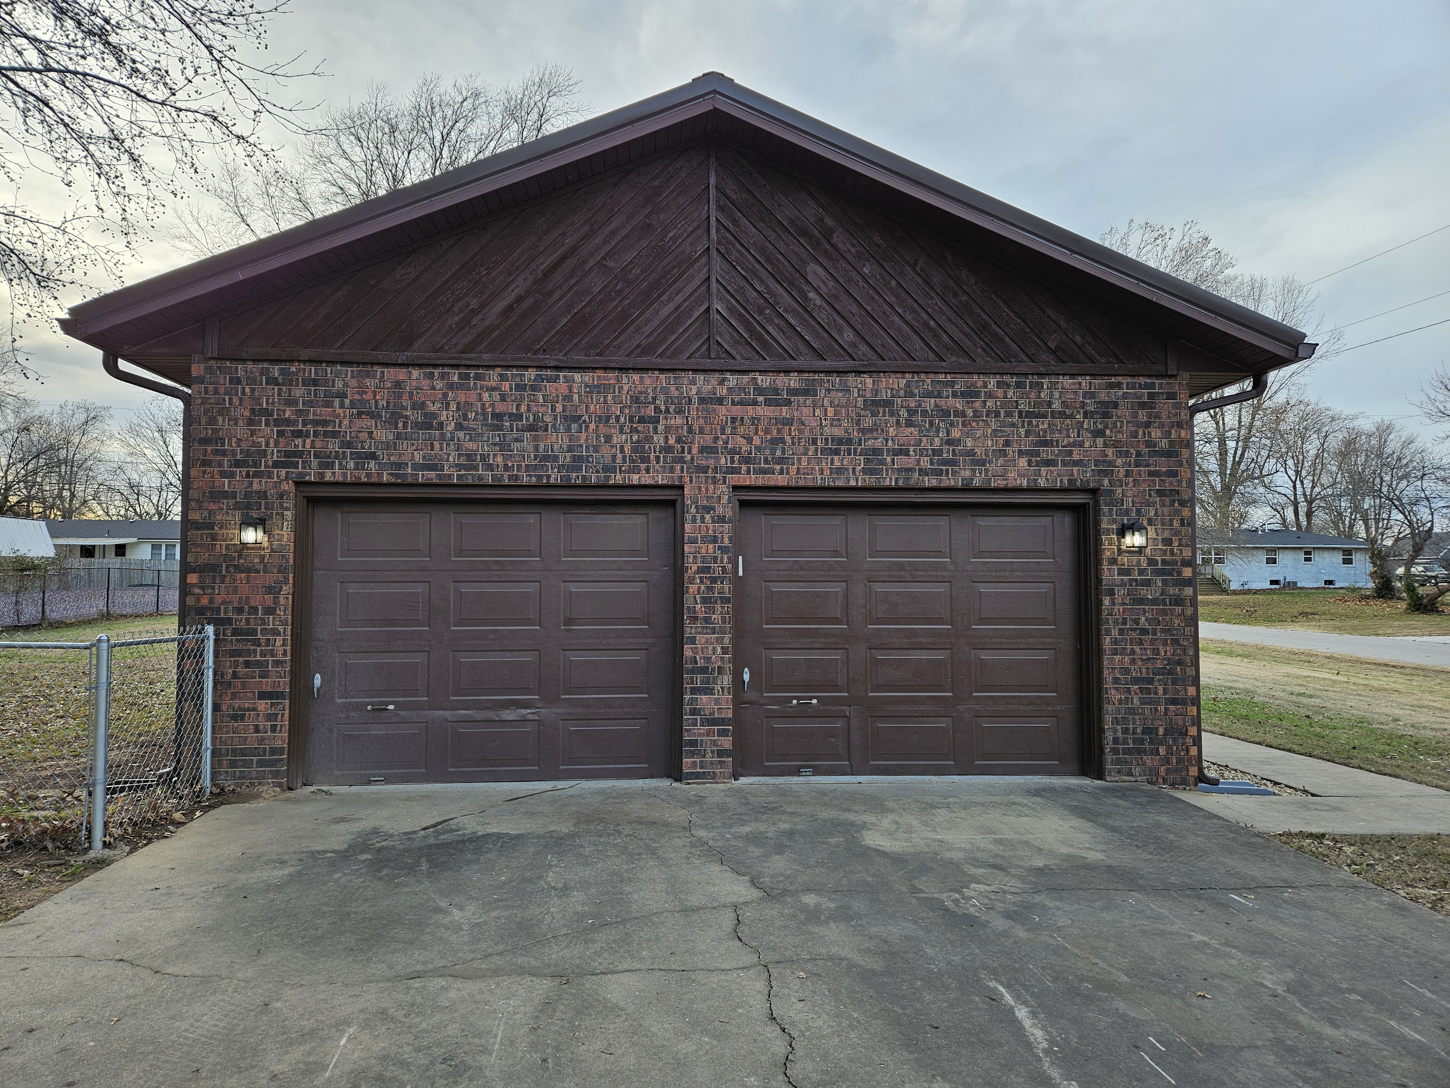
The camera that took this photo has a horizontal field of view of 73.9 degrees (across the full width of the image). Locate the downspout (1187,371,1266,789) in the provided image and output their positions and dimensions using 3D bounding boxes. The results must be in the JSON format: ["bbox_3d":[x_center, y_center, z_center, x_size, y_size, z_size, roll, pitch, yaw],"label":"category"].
[{"bbox_3d":[3.962,0.261,7.608,0.646,3.253,0.090,0,-3,-4],"label":"downspout"}]

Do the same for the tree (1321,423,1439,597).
[{"bbox_3d":[39.460,-2.093,58.168,7.200,10.734,6.800,0,-3,-4],"label":"tree"}]

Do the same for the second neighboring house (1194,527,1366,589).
[{"bbox_3d":[42.692,1.288,79.793,16.500,4.898,9.400,0,-3,-7],"label":"second neighboring house"}]

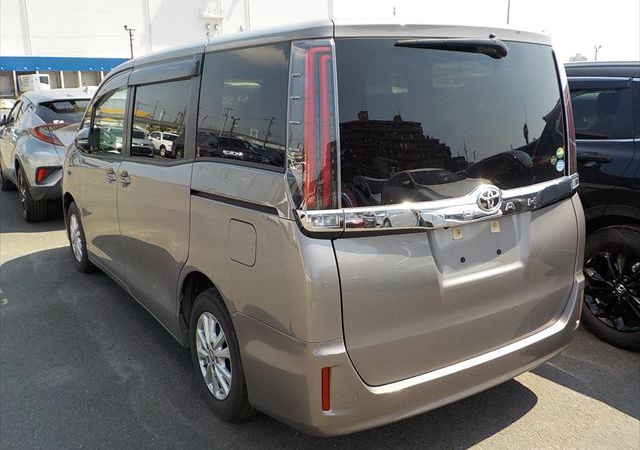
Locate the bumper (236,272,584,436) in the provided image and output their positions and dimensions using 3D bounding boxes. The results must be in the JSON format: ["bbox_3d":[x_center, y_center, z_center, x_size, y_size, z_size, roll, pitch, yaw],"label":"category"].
[{"bbox_3d":[0.547,0.472,2.466,1.670,0.410,0.590,-8,15,-34],"label":"bumper"}]

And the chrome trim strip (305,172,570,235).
[{"bbox_3d":[0.620,-0.098,2.240,1.620,0.160,0.210,-8,15,-34],"label":"chrome trim strip"}]

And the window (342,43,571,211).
[{"bbox_3d":[0.612,-0.414,2.185,1.290,0.600,0.130,-8,3,-34],"label":"window"}]

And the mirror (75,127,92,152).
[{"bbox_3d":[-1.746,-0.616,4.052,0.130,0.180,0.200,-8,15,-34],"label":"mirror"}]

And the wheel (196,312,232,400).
[{"bbox_3d":[-0.427,0.594,2.596,0.170,0.410,0.410,-8,15,-34],"label":"wheel"}]

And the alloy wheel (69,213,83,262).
[{"bbox_3d":[-2.055,0.105,4.883,0.170,0.410,0.410,-8,15,-34],"label":"alloy wheel"}]

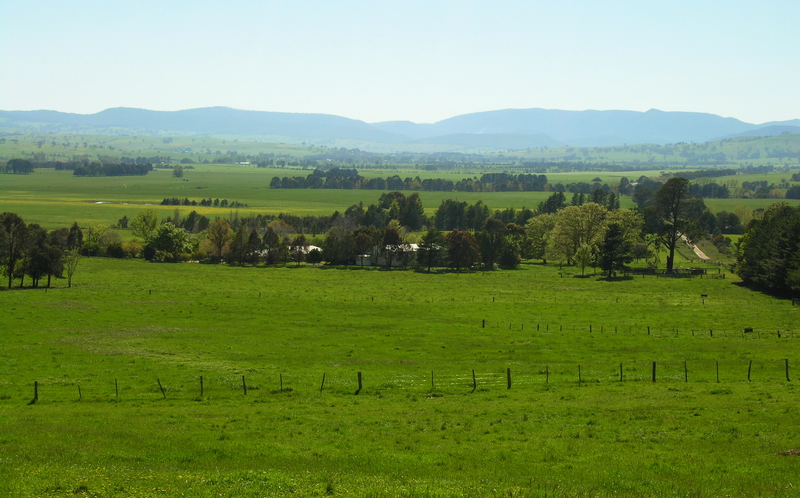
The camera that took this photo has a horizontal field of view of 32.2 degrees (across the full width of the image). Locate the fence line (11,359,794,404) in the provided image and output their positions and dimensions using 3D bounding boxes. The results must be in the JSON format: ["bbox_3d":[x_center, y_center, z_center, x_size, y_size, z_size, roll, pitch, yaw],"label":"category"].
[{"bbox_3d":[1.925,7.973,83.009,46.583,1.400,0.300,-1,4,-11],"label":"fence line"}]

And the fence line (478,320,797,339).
[{"bbox_3d":[31.487,11.258,193.006,49.048,1.350,0.300,3,5,37],"label":"fence line"}]

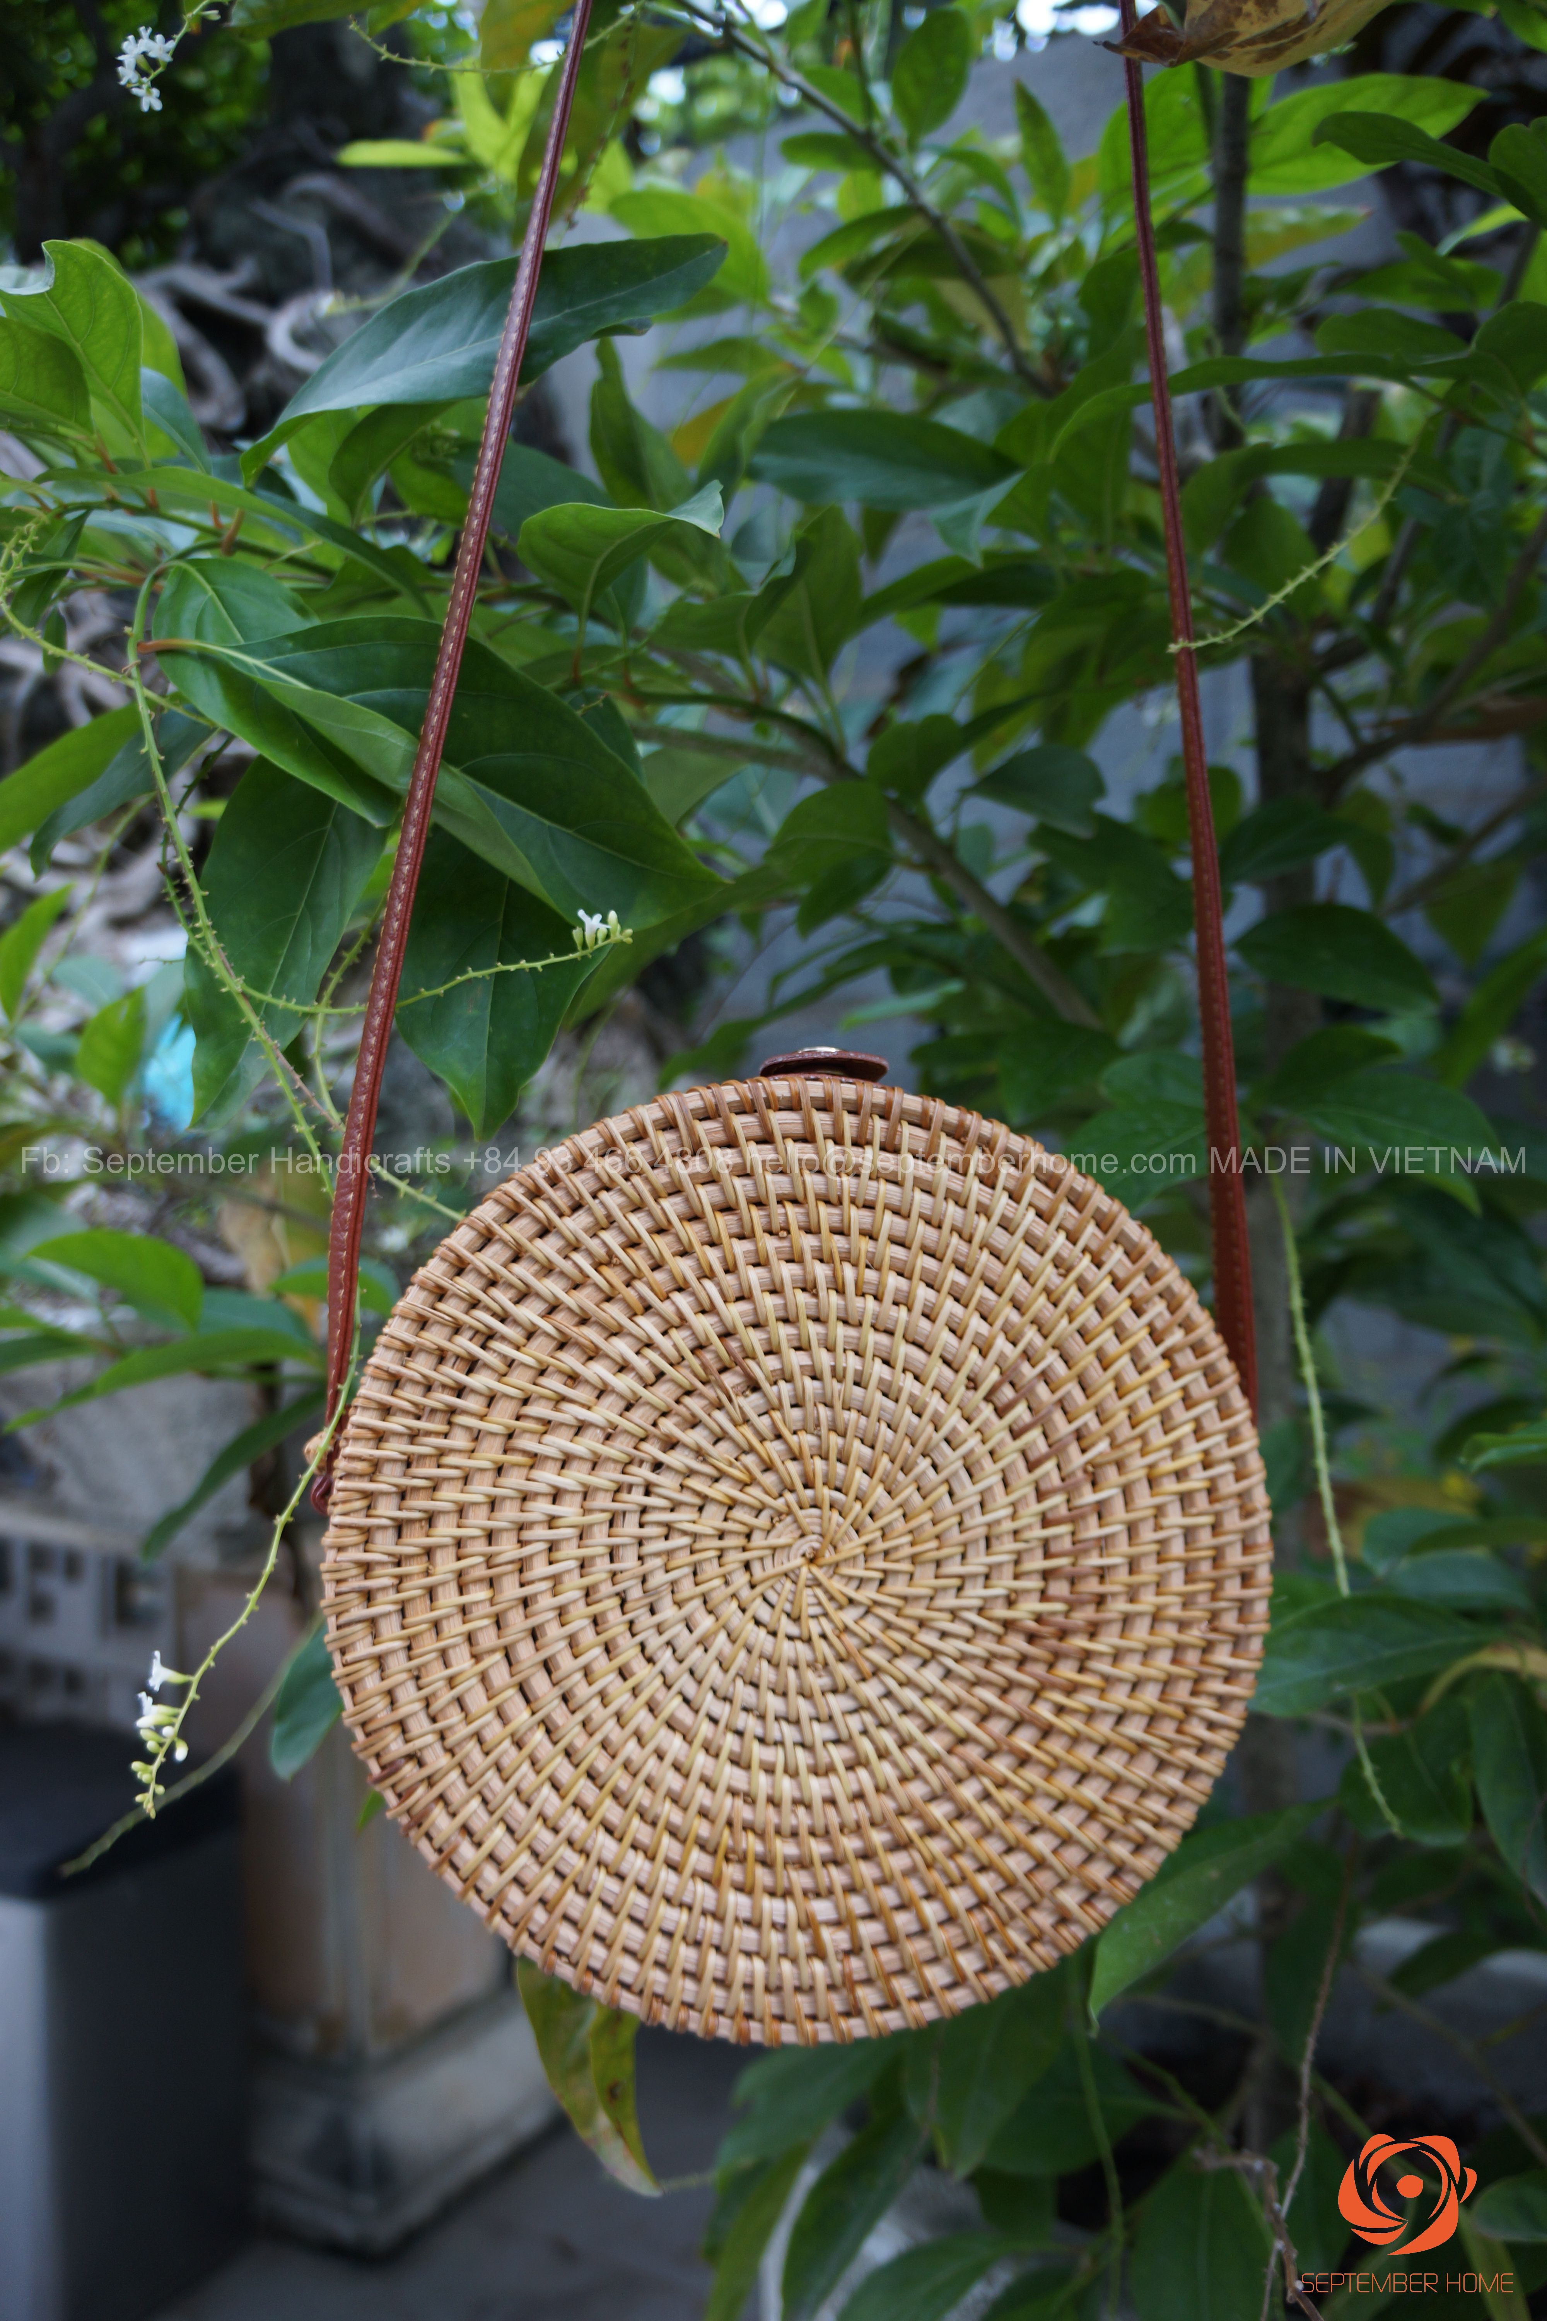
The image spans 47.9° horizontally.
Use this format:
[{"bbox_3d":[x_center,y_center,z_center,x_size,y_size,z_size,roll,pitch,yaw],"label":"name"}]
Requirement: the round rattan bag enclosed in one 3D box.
[{"bbox_3d":[0.004,0.083,0.407,0.203,0.206,0.080,1,-5,-4],"label":"round rattan bag"}]

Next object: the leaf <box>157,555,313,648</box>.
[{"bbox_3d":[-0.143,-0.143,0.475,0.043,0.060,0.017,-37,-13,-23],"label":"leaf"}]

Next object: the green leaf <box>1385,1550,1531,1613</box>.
[{"bbox_3d":[0.354,0.216,0.900,0.079,0.025,0.039,-1,47,9],"label":"green leaf"}]

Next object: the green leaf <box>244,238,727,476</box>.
[{"bbox_3d":[-0.082,-0.233,0.500,0.137,0.039,0.025,-24,-19,-13],"label":"green leaf"}]

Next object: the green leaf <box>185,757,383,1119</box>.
[{"bbox_3d":[-0.132,-0.060,0.470,0.041,0.096,0.022,23,-11,-4],"label":"green leaf"}]

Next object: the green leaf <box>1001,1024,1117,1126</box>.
[{"bbox_3d":[0.131,-0.040,0.800,0.055,0.038,0.025,-23,-24,-5],"label":"green leaf"}]

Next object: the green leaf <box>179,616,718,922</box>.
[{"bbox_3d":[-0.086,-0.105,0.470,0.152,0.062,0.026,24,-36,0],"label":"green leaf"}]

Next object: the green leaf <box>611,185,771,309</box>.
[{"bbox_3d":[-0.045,-0.487,0.930,0.085,0.045,0.028,33,-7,3],"label":"green leaf"}]

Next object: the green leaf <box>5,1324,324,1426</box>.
[{"bbox_3d":[-0.250,0.088,0.720,0.142,0.025,0.042,-17,18,-13],"label":"green leaf"}]

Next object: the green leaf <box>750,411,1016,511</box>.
[{"bbox_3d":[0.049,-0.313,0.780,0.120,0.049,0.025,5,-27,4],"label":"green leaf"}]

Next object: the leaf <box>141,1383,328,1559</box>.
[{"bbox_3d":[-0.222,0.129,0.720,0.112,0.020,0.035,-45,29,-15],"label":"leaf"}]

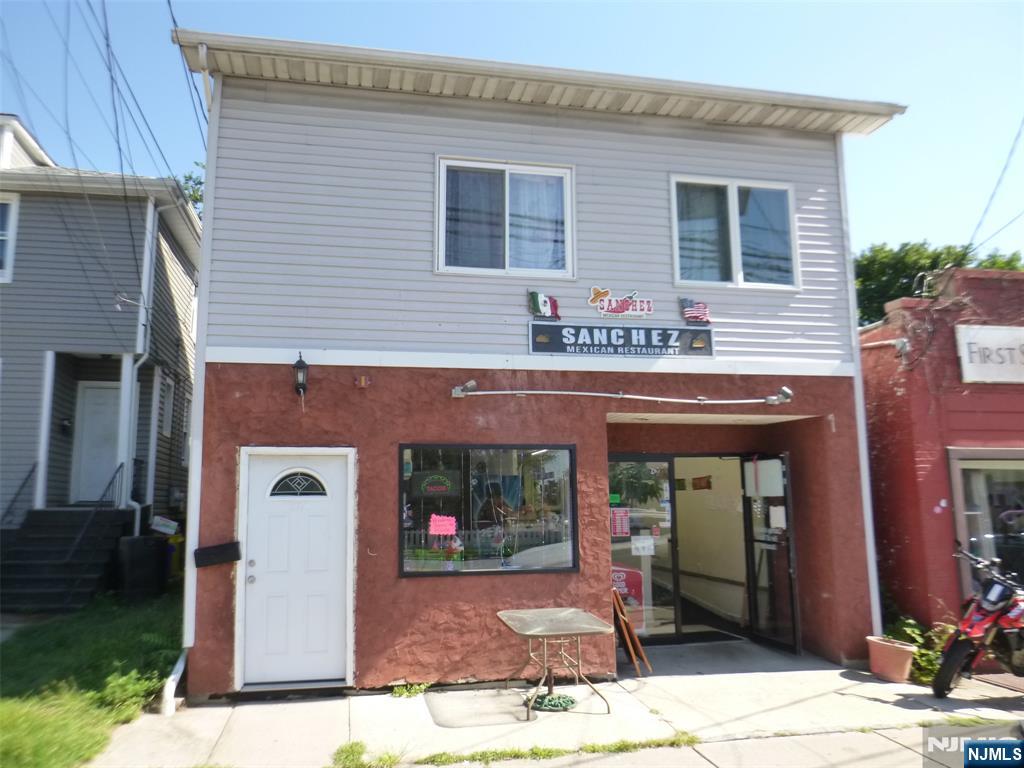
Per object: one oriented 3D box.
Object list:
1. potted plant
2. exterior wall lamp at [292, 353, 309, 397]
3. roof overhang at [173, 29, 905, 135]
[{"bbox_3d":[3.694,2.680,7.201,0.460,0.350,0.460,1,-8,-12],"label":"potted plant"},{"bbox_3d":[-1.975,-0.093,6.905,0.160,0.430,0.210,1,-8,-12],"label":"exterior wall lamp"},{"bbox_3d":[0.603,-3.044,7.624,7.550,0.190,0.620,1,-8,-12],"label":"roof overhang"}]

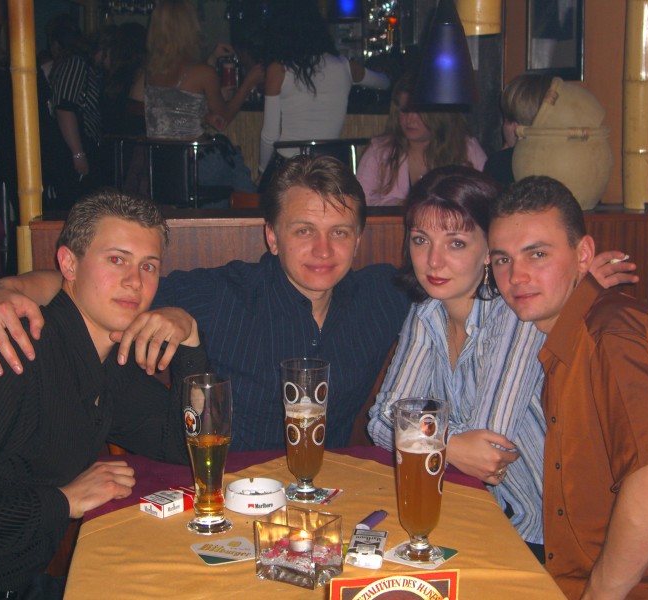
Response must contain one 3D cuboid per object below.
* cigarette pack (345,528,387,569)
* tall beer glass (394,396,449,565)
[{"bbox_3d":[0.065,0.374,1.988,0.055,0.022,0.086,2,10,10],"label":"cigarette pack"},{"bbox_3d":[0.145,0.270,1.978,0.083,0.232,0.083,0,10,0],"label":"tall beer glass"}]

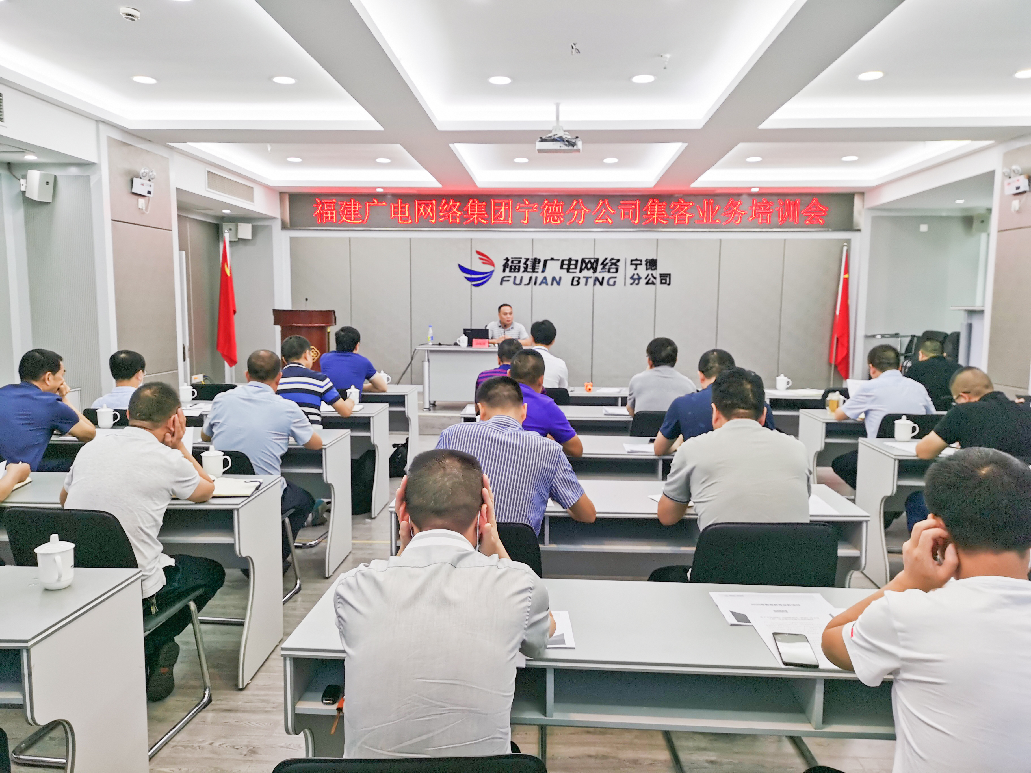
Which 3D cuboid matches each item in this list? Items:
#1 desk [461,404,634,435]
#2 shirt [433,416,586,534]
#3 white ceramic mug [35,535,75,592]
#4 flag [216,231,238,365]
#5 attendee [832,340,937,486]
[{"bbox_3d":[0.529,0.551,5.785,1.800,0.750,0.510,1,6,3],"label":"desk"},{"bbox_3d":[-0.043,0.426,2.834,0.550,0.650,0.470,1,6,3],"label":"shirt"},{"bbox_3d":[-1.252,0.479,2.192,0.095,0.146,0.123,-5,8,-39],"label":"white ceramic mug"},{"bbox_3d":[-3.709,-1.091,10.346,0.240,1.690,0.220,1,6,3],"label":"flag"},{"bbox_3d":[2.381,0.340,5.203,0.580,1.240,0.800,0,6,-3],"label":"attendee"}]

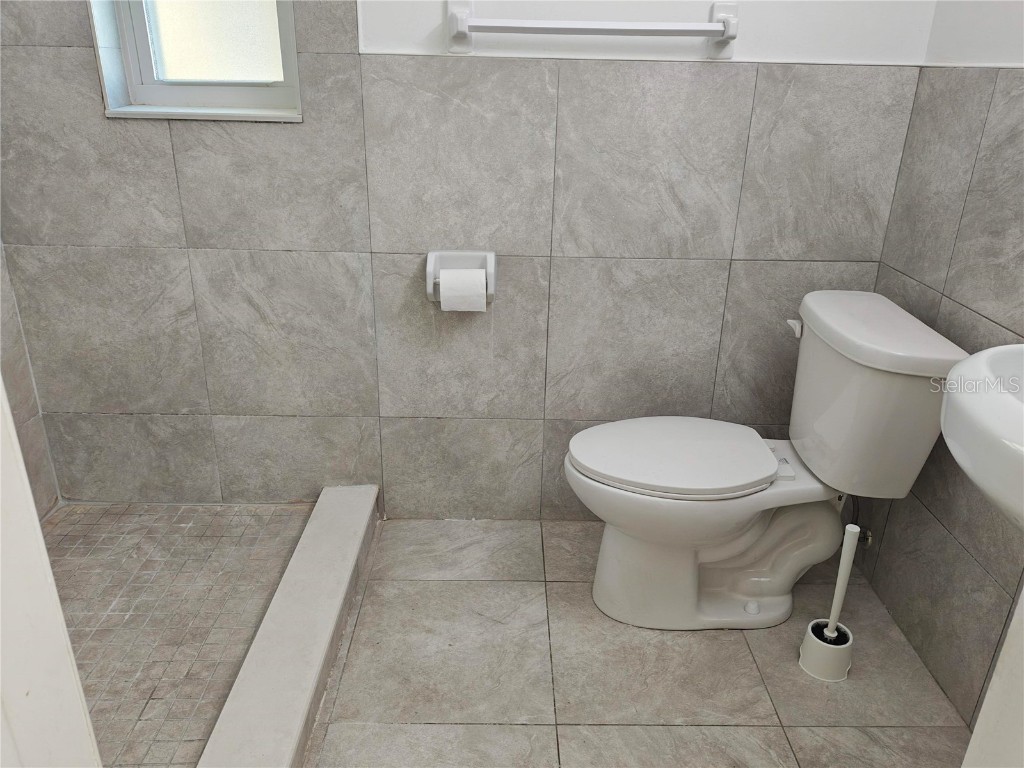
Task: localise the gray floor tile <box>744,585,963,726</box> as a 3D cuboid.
[{"bbox_3d":[0.733,0.612,1.707,0.377,0.012,0.453,1,23,-1],"label":"gray floor tile"}]

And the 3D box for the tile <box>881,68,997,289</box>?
[{"bbox_3d":[0.938,-0.458,1.643,0.012,0.451,0.288,1,23,-1],"label":"tile"}]

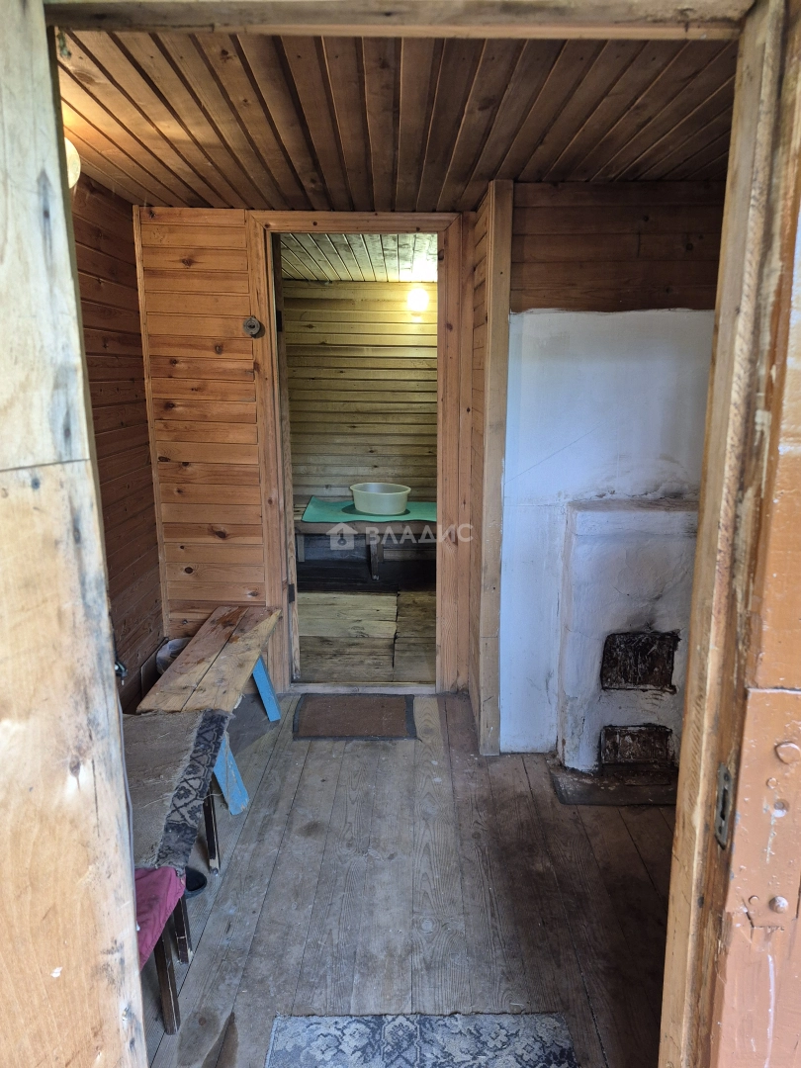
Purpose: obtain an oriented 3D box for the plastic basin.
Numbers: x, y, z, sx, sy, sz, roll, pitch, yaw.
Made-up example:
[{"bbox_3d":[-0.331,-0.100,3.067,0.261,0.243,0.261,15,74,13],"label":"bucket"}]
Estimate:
[{"bbox_3d":[-0.143,-0.262,5.250,0.450,0.165,0.450,1,12,0],"label":"plastic basin"}]

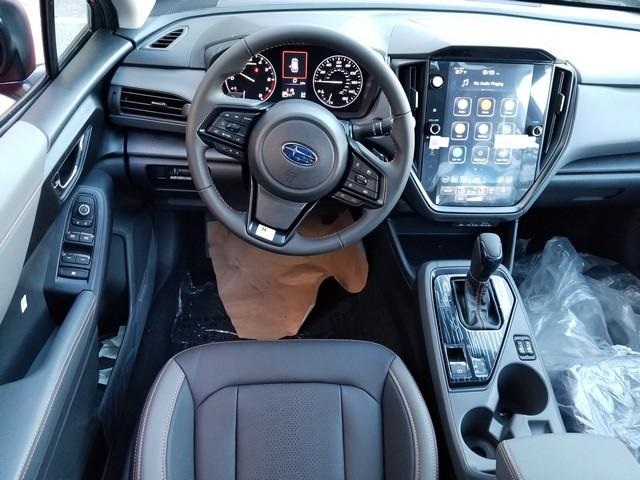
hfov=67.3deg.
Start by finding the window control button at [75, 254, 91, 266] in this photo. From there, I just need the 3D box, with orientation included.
[{"bbox_3d":[-0.374,0.032,0.760,0.022,0.009,0.016,5,70,0],"label":"window control button"}]

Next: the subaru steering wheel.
[{"bbox_3d":[-0.030,-0.155,0.798,0.370,0.370,0.085,15,14,-2],"label":"subaru steering wheel"}]

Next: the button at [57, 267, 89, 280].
[{"bbox_3d":[-0.386,0.052,0.753,0.045,0.008,0.016,5,70,0],"label":"button"}]

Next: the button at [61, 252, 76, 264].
[{"bbox_3d":[-0.397,0.030,0.760,0.022,0.009,0.016,5,70,0],"label":"button"}]

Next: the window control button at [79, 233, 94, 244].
[{"bbox_3d":[-0.373,-0.003,0.770,0.022,0.009,0.016,5,70,0],"label":"window control button"}]

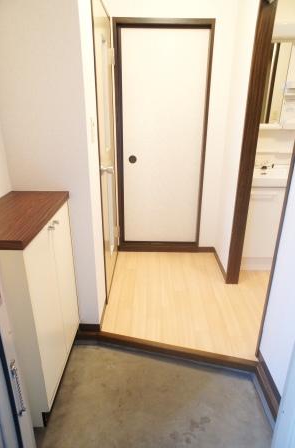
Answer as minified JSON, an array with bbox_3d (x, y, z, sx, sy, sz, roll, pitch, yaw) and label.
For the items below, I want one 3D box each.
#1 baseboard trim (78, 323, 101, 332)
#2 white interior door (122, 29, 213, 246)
[{"bbox_3d":[-0.361,0.647,1.867,0.140,0.060,0.020,1,22,1],"label":"baseboard trim"},{"bbox_3d":[0.137,-0.655,2.599,0.690,1.780,0.040,1,22,1],"label":"white interior door"}]

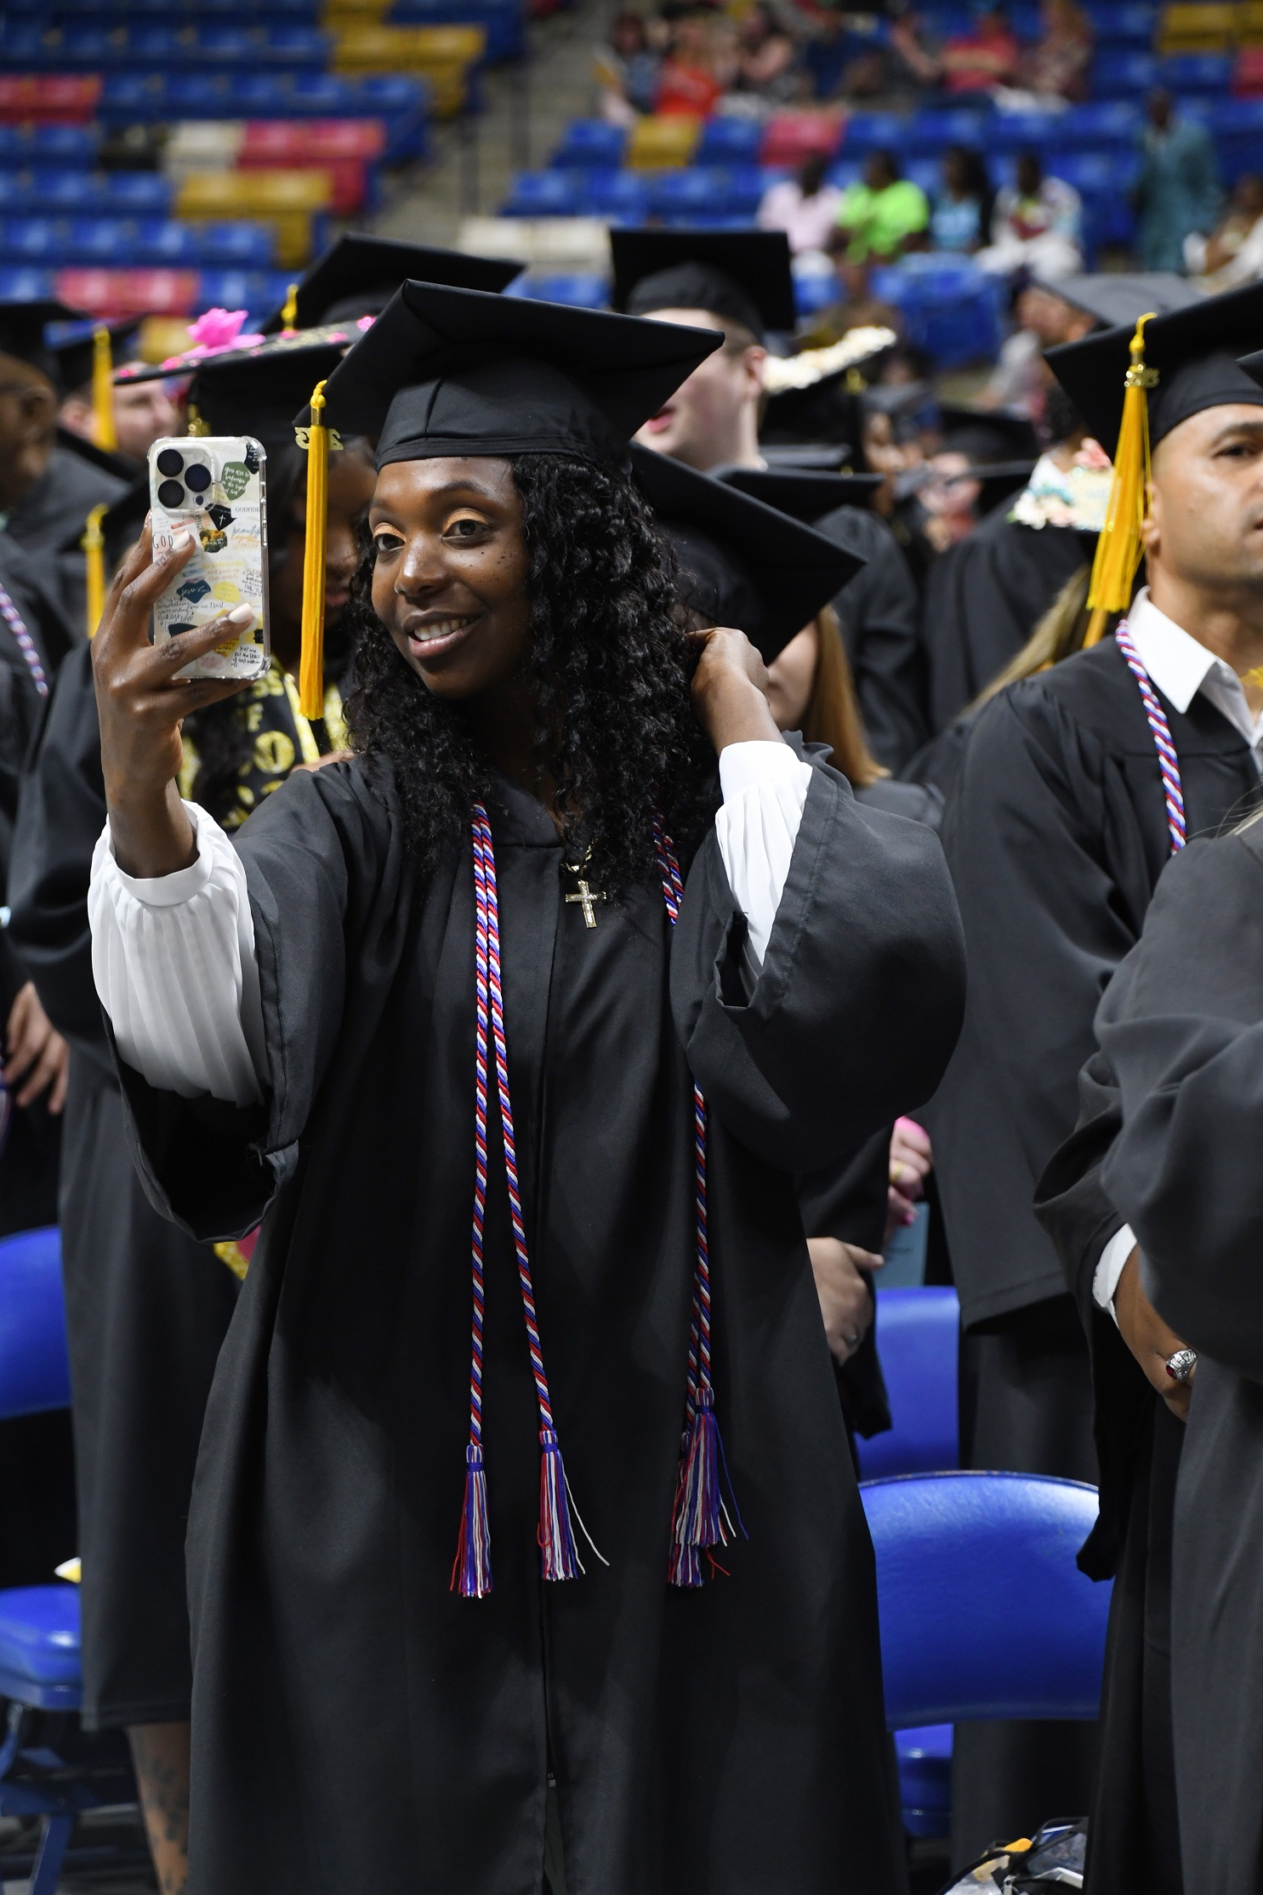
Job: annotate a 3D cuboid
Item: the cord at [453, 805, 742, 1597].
[{"bbox_3d":[-0.027,0.150,4.970,0.205,0.606,0.180,0,5,3],"label":"cord"}]

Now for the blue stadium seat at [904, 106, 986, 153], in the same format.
[{"bbox_3d":[1.993,-4.965,45.134,0.480,0.740,0.480,2,6,22],"label":"blue stadium seat"}]

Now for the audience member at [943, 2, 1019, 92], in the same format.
[{"bbox_3d":[2.145,-5.176,43.662,0.520,1.220,0.750,2,5,20],"label":"audience member"}]

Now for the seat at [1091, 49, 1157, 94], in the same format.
[{"bbox_3d":[3.013,-5.137,43.444,0.480,0.700,0.500,2,5,23],"label":"seat"}]

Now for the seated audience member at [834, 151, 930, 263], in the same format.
[{"bbox_3d":[1.450,-4.012,41.217,0.550,1.200,0.750,2,5,18],"label":"seated audience member"}]

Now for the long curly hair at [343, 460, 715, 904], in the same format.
[{"bbox_3d":[-0.070,-0.206,4.950,0.250,0.335,0.250,2,6,25],"label":"long curly hair"}]

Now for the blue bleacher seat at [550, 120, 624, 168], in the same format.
[{"bbox_3d":[-0.275,-4.762,44.031,0.480,0.700,0.500,2,5,23],"label":"blue bleacher seat"}]

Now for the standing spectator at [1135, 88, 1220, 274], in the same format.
[{"bbox_3d":[3.106,-4.019,40.457,0.540,1.720,0.360,2,6,25],"label":"standing spectator"}]

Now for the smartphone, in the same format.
[{"bbox_3d":[-0.265,-0.244,4.460,0.076,0.152,0.013,0,6,18],"label":"smartphone"}]

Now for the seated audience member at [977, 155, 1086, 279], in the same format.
[{"bbox_3d":[2.449,-4.282,44.059,0.520,1.270,0.750,2,6,22],"label":"seated audience member"}]

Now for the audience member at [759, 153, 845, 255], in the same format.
[{"bbox_3d":[1.041,-4.349,44.659,0.520,1.270,0.750,2,6,22],"label":"audience member"}]

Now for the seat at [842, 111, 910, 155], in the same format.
[{"bbox_3d":[1.548,-4.960,45.334,0.480,0.740,0.480,2,6,22],"label":"seat"}]

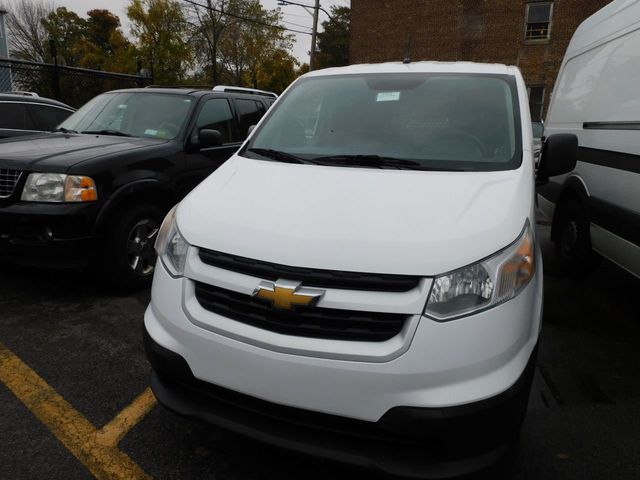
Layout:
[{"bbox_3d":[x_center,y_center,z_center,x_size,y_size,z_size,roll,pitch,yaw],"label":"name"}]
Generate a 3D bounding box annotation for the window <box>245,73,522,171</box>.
[{"bbox_3d":[0.329,-0.695,2.475,1.470,0.130,1.048,7,49,20],"label":"window"}]

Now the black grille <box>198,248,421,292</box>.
[{"bbox_3d":[-0.095,0.109,1.595,0.890,0.070,0.130,7,15,20],"label":"black grille"}]

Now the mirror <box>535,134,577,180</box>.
[{"bbox_3d":[1.228,-0.428,2.300,0.175,0.245,0.140,7,15,20],"label":"mirror"}]

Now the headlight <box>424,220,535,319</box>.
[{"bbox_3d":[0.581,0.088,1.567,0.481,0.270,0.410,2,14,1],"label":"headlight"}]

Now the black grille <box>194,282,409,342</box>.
[{"bbox_3d":[-0.109,0.253,1.601,0.860,0.155,0.130,7,15,20],"label":"black grille"}]

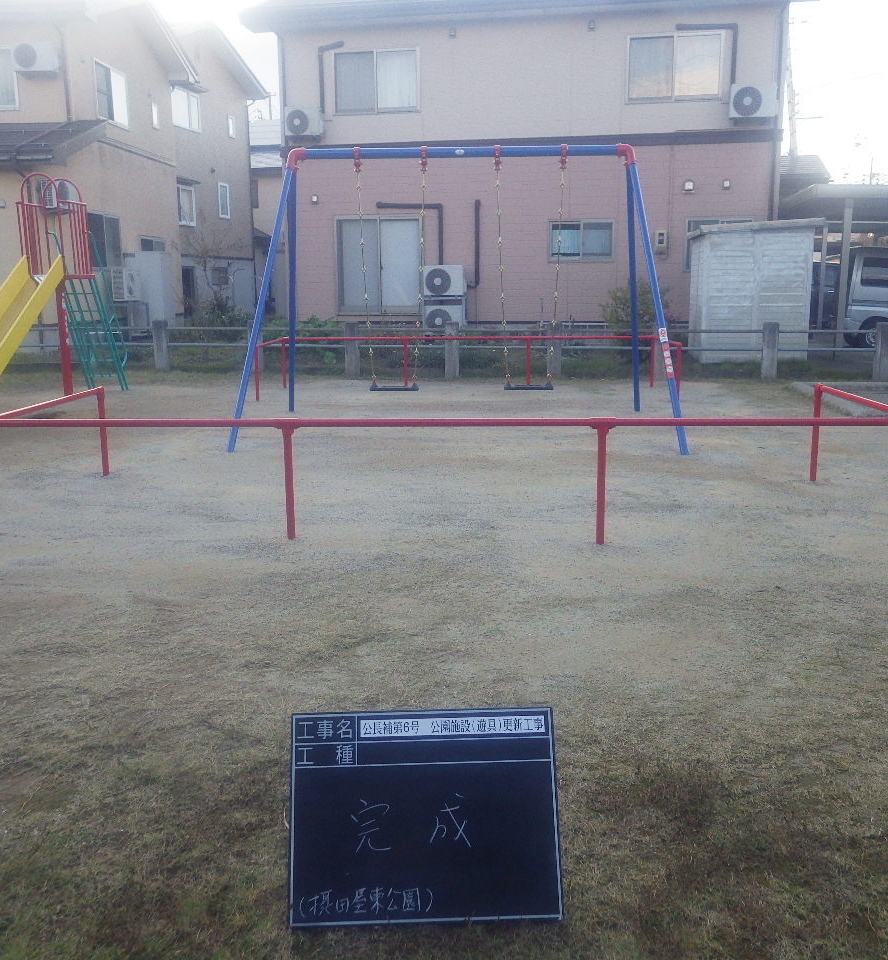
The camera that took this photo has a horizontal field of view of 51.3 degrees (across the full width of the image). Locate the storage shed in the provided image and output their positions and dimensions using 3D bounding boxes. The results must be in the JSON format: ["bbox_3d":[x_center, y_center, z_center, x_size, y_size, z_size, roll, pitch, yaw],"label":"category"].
[{"bbox_3d":[5.348,-3.234,15.879,2.000,2.330,0.950,0,12,2],"label":"storage shed"}]

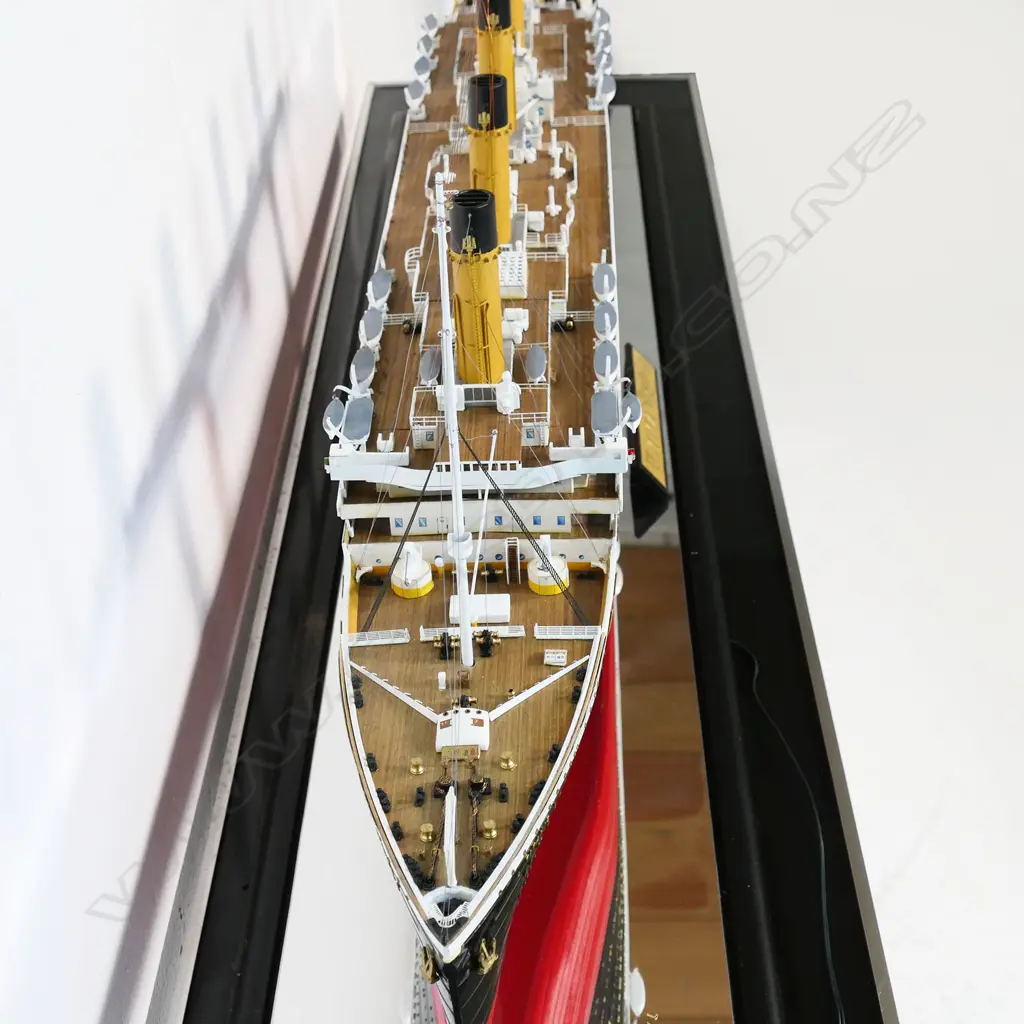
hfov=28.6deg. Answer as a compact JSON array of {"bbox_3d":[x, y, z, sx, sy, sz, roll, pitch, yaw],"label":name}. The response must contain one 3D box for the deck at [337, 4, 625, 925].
[{"bbox_3d":[-0.006,-0.142,1.010,0.115,0.045,0.980,-1,31,2],"label":"deck"}]

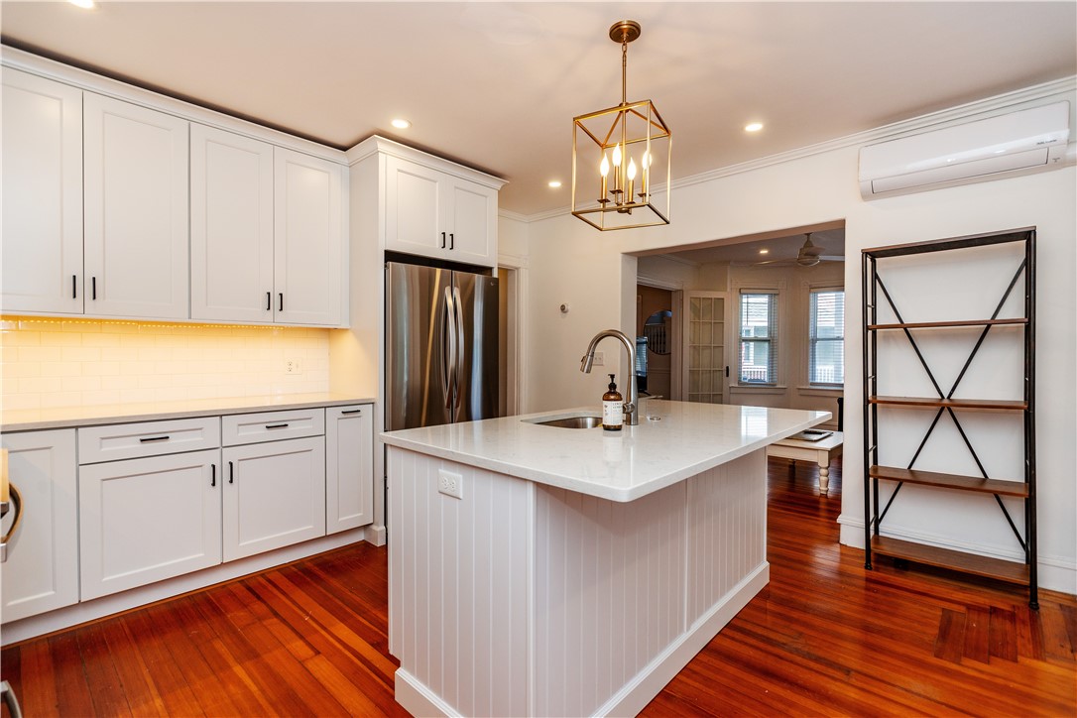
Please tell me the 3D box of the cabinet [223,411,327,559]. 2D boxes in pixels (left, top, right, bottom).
[{"bbox_3d":[-1.667,0.672,2.857,0.640,0.761,0.532,0,0,43],"label":"cabinet"}]

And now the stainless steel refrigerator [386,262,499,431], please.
[{"bbox_3d":[-0.855,0.283,3.565,0.800,1.780,0.902,0,0,43],"label":"stainless steel refrigerator"}]

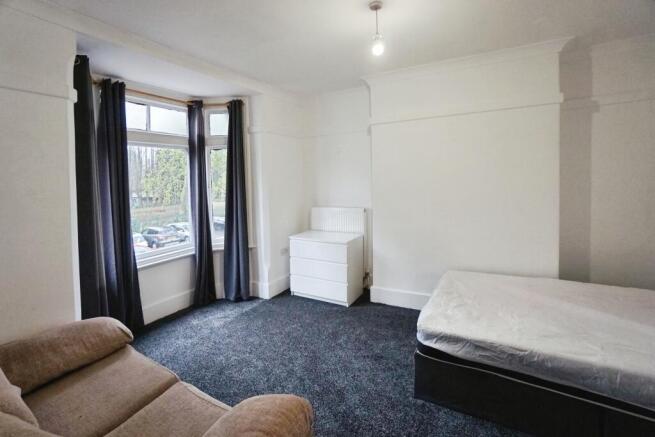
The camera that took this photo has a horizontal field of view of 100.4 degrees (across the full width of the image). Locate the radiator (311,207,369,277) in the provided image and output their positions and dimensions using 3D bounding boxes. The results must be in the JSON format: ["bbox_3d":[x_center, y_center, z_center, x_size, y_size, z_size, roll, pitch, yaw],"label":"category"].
[{"bbox_3d":[0.163,0.280,3.905,0.819,0.873,0.100,2,5,30],"label":"radiator"}]

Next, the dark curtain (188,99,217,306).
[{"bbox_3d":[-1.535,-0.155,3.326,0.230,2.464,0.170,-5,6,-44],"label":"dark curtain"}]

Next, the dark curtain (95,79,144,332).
[{"bbox_3d":[-2.033,-0.083,2.669,0.180,2.441,0.300,2,5,31],"label":"dark curtain"}]

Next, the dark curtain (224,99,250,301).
[{"bbox_3d":[-1.148,-0.205,3.462,0.270,2.529,0.160,-2,5,-17],"label":"dark curtain"}]

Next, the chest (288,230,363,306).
[{"bbox_3d":[-0.007,0.632,3.643,0.831,0.795,0.507,2,5,29],"label":"chest"}]

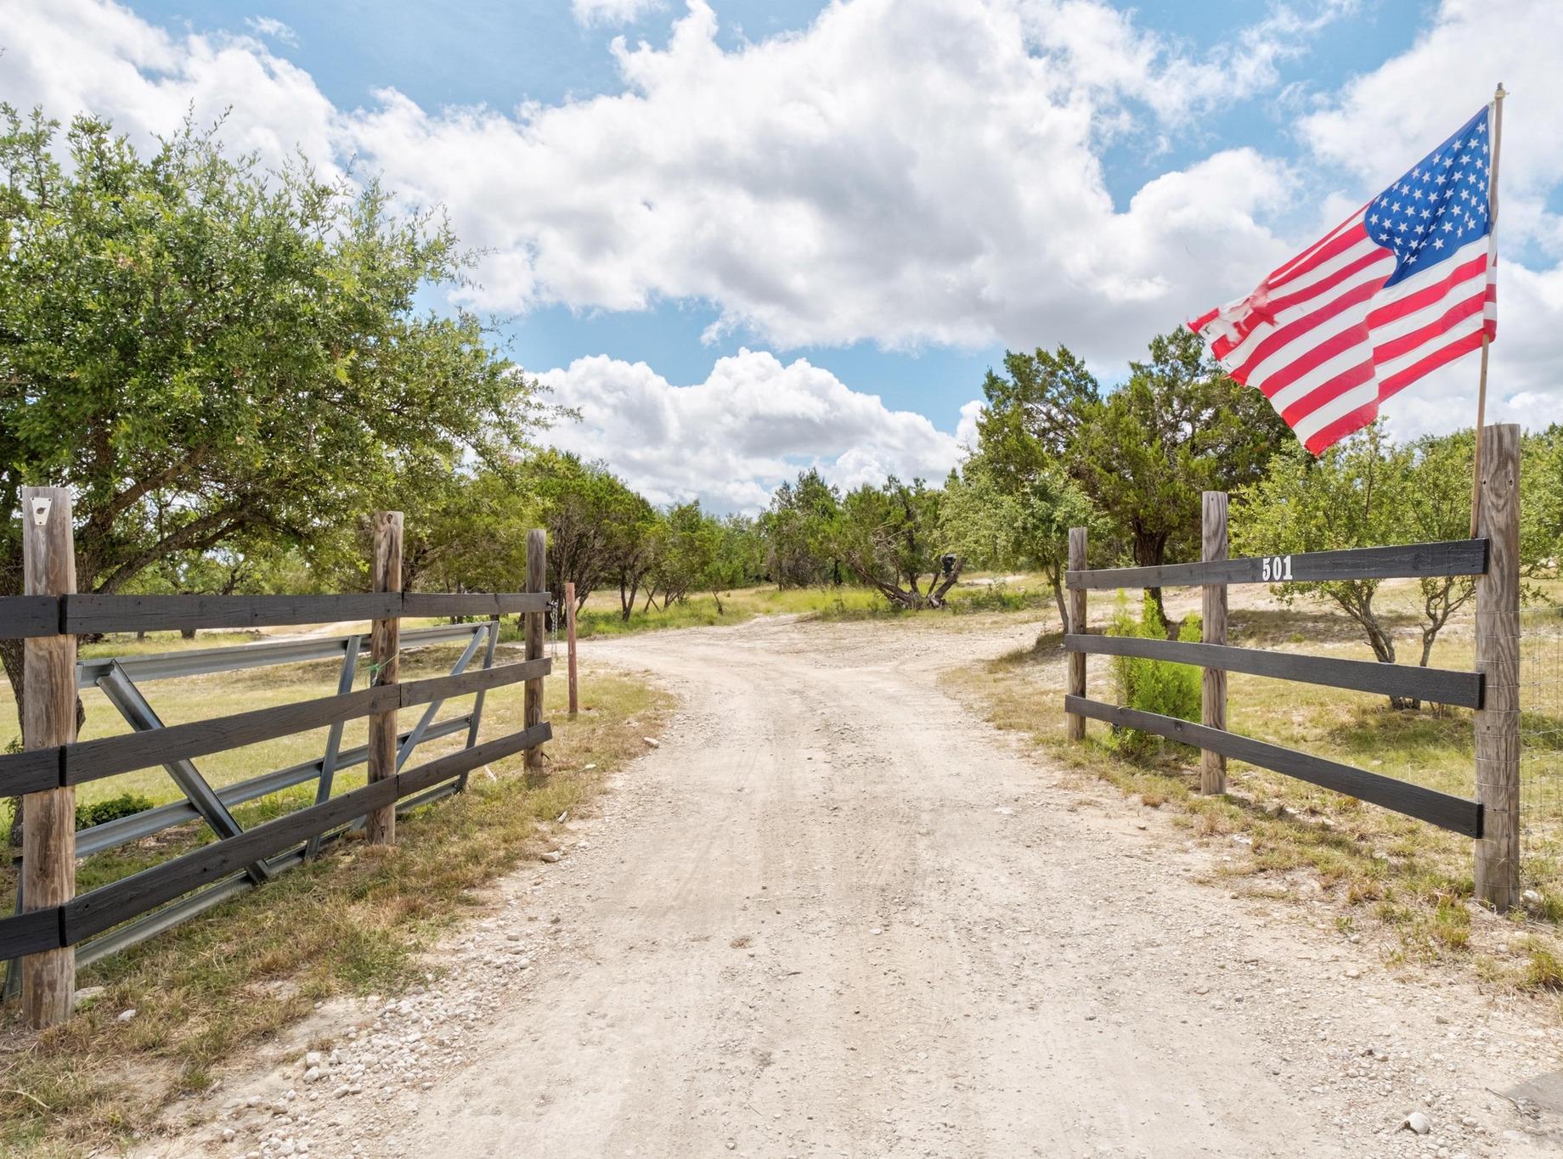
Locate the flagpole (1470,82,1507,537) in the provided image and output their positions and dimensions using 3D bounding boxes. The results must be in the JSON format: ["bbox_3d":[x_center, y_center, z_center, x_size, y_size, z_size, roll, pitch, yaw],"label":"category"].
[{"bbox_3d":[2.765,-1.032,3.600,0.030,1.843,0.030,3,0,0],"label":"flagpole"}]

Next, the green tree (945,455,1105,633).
[{"bbox_3d":[5.077,-0.718,19.000,3.380,3.740,3.200,0,0,0],"label":"green tree"}]

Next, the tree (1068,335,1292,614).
[{"bbox_3d":[8.675,-2.266,20.000,4.730,6.300,4.700,0,0,0],"label":"tree"}]

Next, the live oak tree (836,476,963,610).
[{"bbox_3d":[3.310,-1.040,26.000,3.730,3.700,3.600,0,0,0],"label":"live oak tree"}]

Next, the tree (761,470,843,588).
[{"bbox_3d":[0.758,-1.754,32.000,3.020,4.090,3.000,0,0,0],"label":"tree"}]

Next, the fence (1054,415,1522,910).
[{"bbox_3d":[2.620,0.355,5.600,0.220,1.920,4.140,0,0,-6],"label":"fence"}]

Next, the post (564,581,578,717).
[{"bbox_3d":[-2.071,0.697,9.100,0.100,1.342,0.100,-2,0,0],"label":"post"}]

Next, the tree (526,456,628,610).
[{"bbox_3d":[-5.201,-1.009,23.500,2.570,4.520,2.600,0,0,0],"label":"tree"}]

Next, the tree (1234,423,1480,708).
[{"bbox_3d":[6.292,-0.148,10.000,2.680,3.050,2.600,0,0,0],"label":"tree"}]

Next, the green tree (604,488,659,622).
[{"bbox_3d":[-4.190,-0.680,25.500,1.620,3.700,1.800,0,0,0],"label":"green tree"}]

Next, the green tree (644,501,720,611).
[{"bbox_3d":[-3.264,-0.778,30.000,2.580,3.600,2.500,0,0,0],"label":"green tree"}]

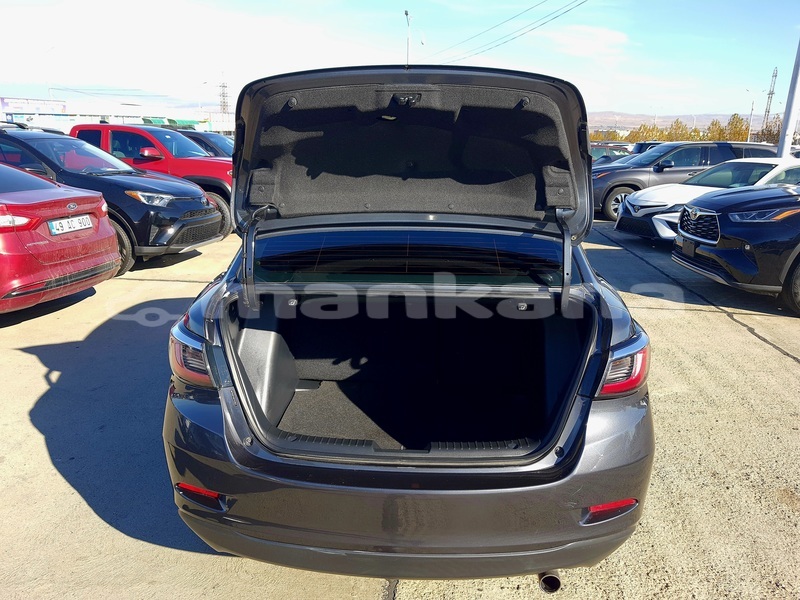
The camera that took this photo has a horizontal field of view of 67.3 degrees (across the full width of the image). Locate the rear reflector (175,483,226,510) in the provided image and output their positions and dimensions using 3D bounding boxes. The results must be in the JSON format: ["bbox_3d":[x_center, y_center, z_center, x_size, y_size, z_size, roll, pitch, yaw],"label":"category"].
[{"bbox_3d":[-0.689,0.666,2.068,0.190,0.053,0.055,7,18,22],"label":"rear reflector"}]

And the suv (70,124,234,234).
[{"bbox_3d":[-4.643,-2.285,10.780,5.050,1.790,1.880,3,16,8],"label":"suv"}]

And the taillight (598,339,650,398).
[{"bbox_3d":[0.728,0.202,2.037,0.195,0.170,0.210,-1,16,-6],"label":"taillight"}]

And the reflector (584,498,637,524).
[{"bbox_3d":[0.691,0.695,1.995,0.195,0.053,0.055,-5,17,-16],"label":"reflector"}]

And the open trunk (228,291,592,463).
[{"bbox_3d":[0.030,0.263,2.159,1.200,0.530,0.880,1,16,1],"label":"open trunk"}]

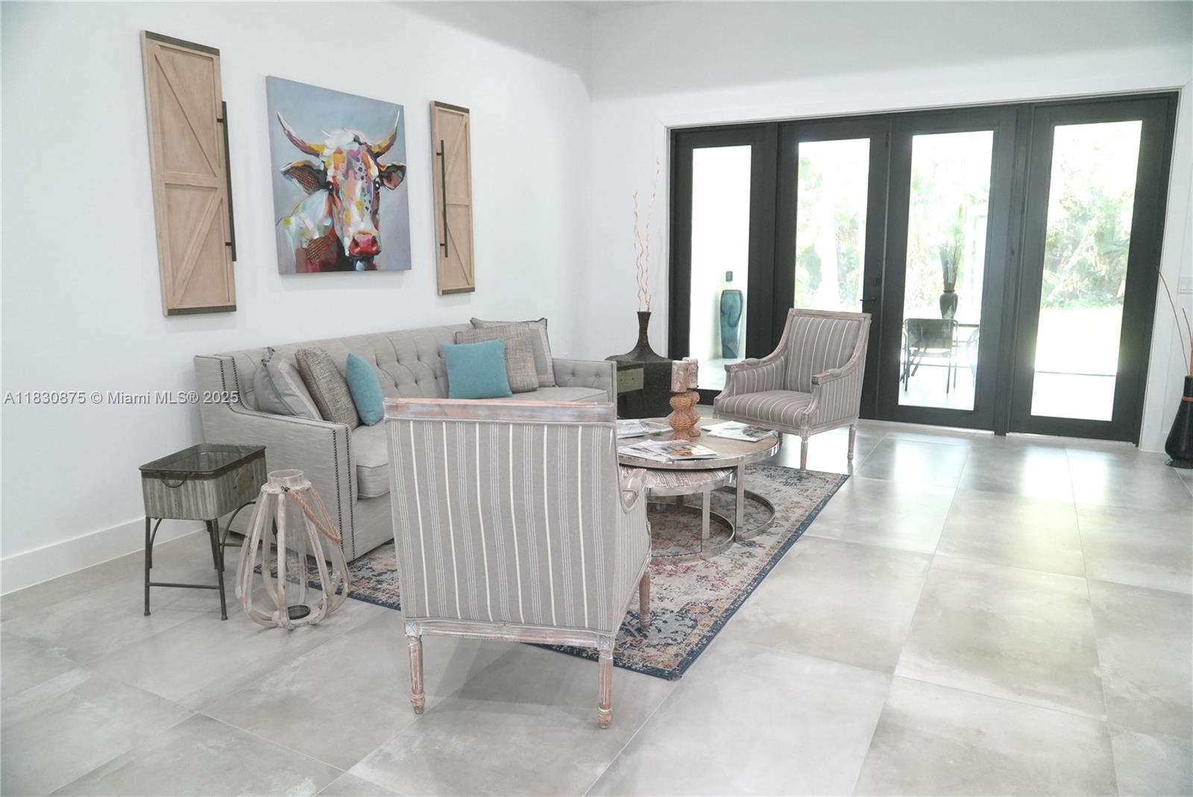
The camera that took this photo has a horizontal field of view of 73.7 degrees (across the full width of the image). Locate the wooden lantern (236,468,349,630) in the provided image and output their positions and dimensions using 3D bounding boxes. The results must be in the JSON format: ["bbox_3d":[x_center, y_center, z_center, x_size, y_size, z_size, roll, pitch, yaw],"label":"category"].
[{"bbox_3d":[-1.161,0.561,3.014,0.405,0.570,0.405,5,11,28],"label":"wooden lantern"}]

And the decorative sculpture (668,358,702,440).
[{"bbox_3d":[0.473,0.000,4.214,0.130,0.410,0.243,6,12,33],"label":"decorative sculpture"}]

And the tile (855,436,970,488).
[{"bbox_3d":[2.166,0.426,5.397,0.605,0.012,1.215,5,11,28],"label":"tile"}]

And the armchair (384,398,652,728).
[{"bbox_3d":[-0.217,0.421,2.544,0.740,0.965,0.737,1,10,8],"label":"armchair"}]

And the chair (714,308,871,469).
[{"bbox_3d":[1.301,-0.062,5.274,0.737,0.965,0.740,-8,12,-38],"label":"chair"}]

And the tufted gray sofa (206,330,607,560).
[{"bbox_3d":[-0.911,0.076,4.835,0.990,0.900,2.590,5,11,28],"label":"tufted gray sofa"}]

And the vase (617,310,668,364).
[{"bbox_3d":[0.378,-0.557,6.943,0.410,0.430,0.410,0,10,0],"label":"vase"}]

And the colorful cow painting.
[{"bbox_3d":[-1.476,-1.260,4.674,0.035,1.017,1.030,5,11,28],"label":"colorful cow painting"}]

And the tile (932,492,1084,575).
[{"bbox_3d":[2.079,0.651,3.993,0.599,0.012,1.197,5,11,28],"label":"tile"}]

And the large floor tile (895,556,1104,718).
[{"bbox_3d":[1.509,0.834,2.957,0.599,0.012,1.197,5,11,28],"label":"large floor tile"}]

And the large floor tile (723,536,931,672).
[{"bbox_3d":[0.982,0.789,3.238,0.599,0.012,1.197,5,11,28],"label":"large floor tile"}]

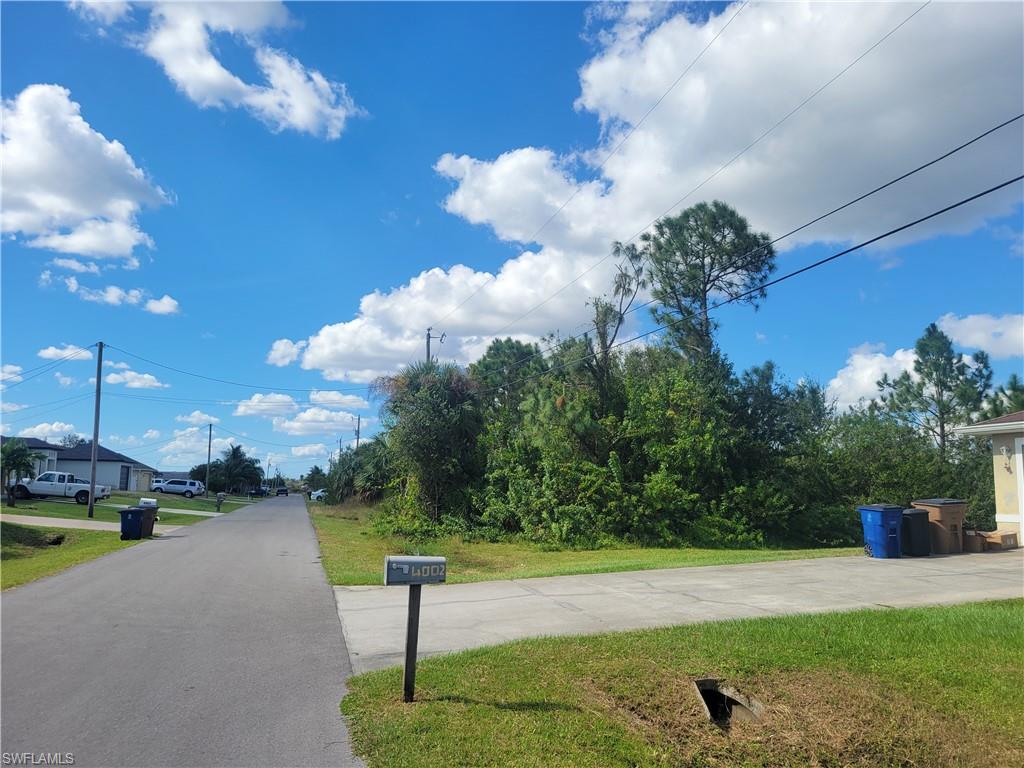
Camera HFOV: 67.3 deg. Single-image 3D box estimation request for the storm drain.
[{"bbox_3d":[2.072,3.051,7.400,0.550,0.350,0.500,2,-8,-15],"label":"storm drain"}]

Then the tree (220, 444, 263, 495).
[{"bbox_3d":[-37.135,11.987,106.000,5.700,7.100,5.700,2,-8,-15],"label":"tree"}]

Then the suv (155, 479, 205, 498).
[{"bbox_3d":[-34.579,10.847,80.000,4.800,1.800,1.950,2,-8,-15],"label":"suv"}]

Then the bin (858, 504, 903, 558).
[{"bbox_3d":[7.844,3.128,16.400,0.620,1.060,0.730,2,-8,-15],"label":"bin"}]

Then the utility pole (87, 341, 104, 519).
[{"bbox_3d":[-19.212,2.051,35.500,0.300,8.200,0.300,2,-8,-15],"label":"utility pole"}]

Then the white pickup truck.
[{"bbox_3d":[-25.764,5.958,44.000,5.100,1.720,1.780,2,-8,-15],"label":"white pickup truck"}]

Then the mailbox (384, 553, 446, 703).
[{"bbox_3d":[-0.825,2.073,6.600,0.520,1.230,0.190,2,-8,-15],"label":"mailbox"}]

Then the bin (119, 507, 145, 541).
[{"bbox_3d":[-13.002,4.761,26.300,0.730,1.060,0.620,2,-8,-15],"label":"bin"}]

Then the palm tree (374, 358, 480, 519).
[{"bbox_3d":[-3.341,2.556,30.000,4.000,6.600,4.000,2,-8,-15],"label":"palm tree"}]

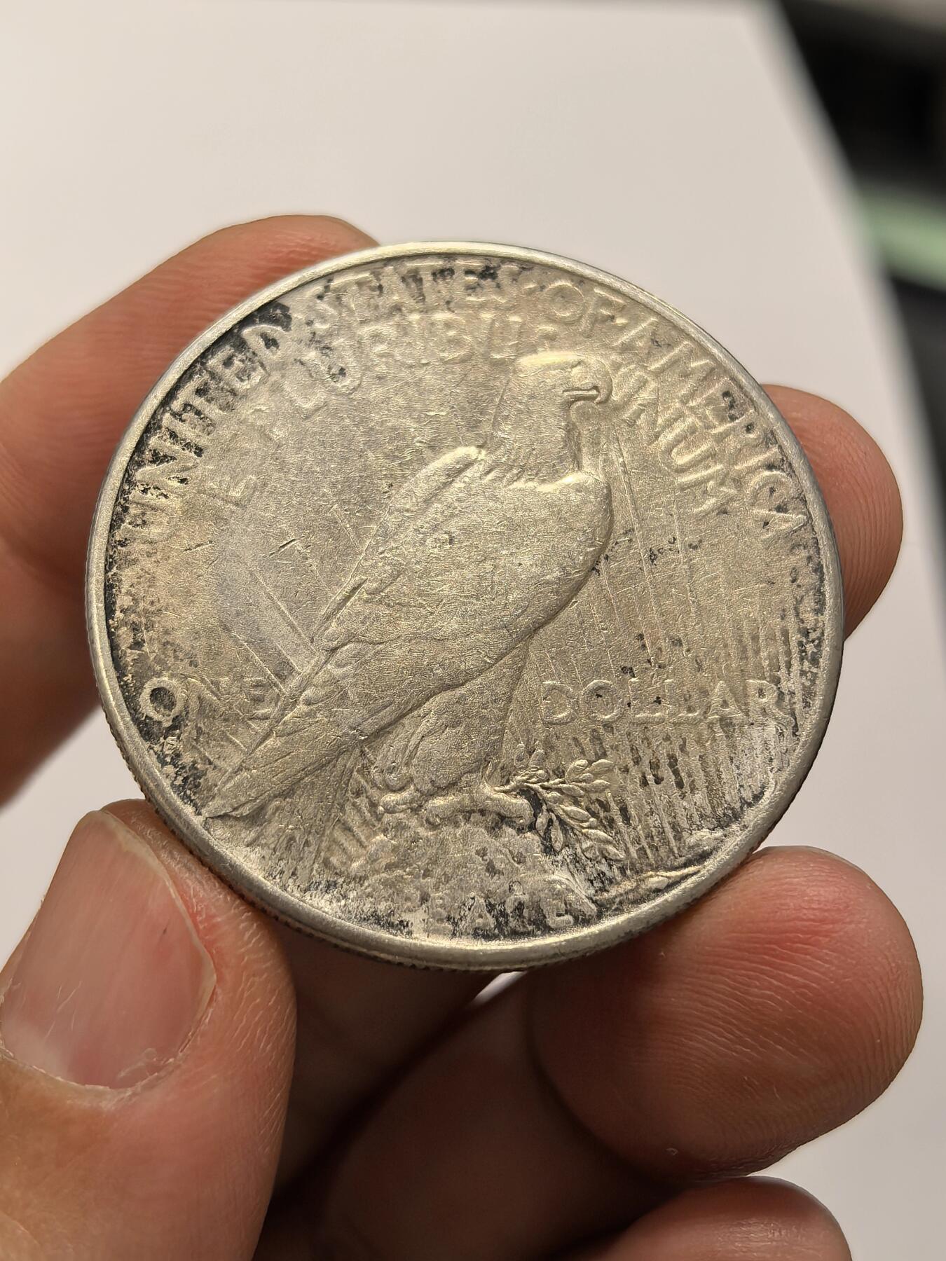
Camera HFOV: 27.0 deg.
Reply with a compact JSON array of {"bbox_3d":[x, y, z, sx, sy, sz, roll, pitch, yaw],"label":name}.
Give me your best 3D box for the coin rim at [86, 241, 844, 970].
[{"bbox_3d":[0.000,-0.002,0.099,0.038,0.002,0.038,0,73,-7],"label":"coin rim"}]

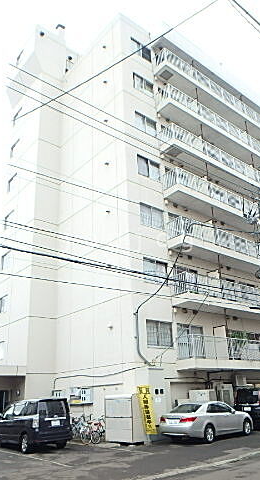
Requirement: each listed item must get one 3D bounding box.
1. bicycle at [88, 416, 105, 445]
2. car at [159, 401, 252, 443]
[{"bbox_3d":[-1.371,8.169,16.760,0.550,1.050,1.650,-5,-22,7],"label":"bicycle"},{"bbox_3d":[3.484,7.822,16.899,4.895,1.455,1.800,18,-30,-41],"label":"car"}]

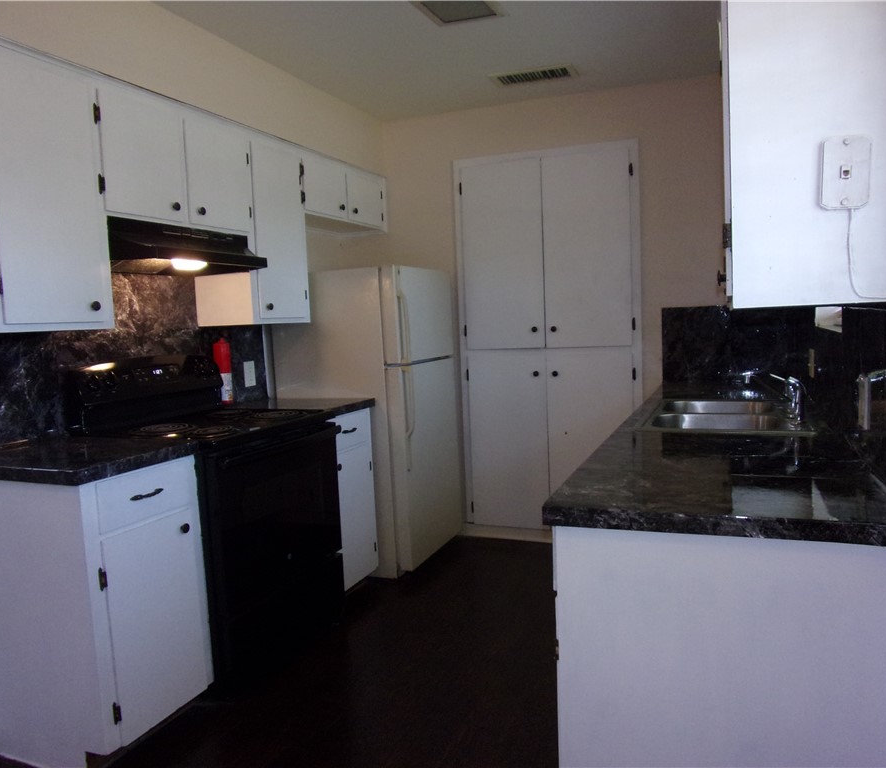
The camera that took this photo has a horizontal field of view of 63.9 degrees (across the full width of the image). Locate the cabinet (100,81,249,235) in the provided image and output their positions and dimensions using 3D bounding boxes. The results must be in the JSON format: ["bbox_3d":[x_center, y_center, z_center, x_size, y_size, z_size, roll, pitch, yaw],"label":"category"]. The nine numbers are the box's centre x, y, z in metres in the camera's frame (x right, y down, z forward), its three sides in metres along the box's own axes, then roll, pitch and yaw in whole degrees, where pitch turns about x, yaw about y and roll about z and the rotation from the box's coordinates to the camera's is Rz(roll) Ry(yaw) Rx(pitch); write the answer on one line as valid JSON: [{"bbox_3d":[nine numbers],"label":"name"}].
[{"bbox_3d":[-1.145,-0.840,2.800,0.315,0.466,0.751,0,6,23],"label":"cabinet"}]

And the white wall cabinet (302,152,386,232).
[{"bbox_3d":[-0.656,-1.041,3.961,0.315,0.312,0.881,0,6,23],"label":"white wall cabinet"}]

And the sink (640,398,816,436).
[{"bbox_3d":[0.995,0.194,2.504,0.513,0.181,0.833,0,6,23],"label":"sink"}]

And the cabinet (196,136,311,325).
[{"bbox_3d":[-0.903,-0.709,3.371,0.315,0.848,0.457,0,6,23],"label":"cabinet"}]

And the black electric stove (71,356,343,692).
[{"bbox_3d":[-0.901,0.498,2.869,0.682,1.186,0.760,0,6,23],"label":"black electric stove"}]

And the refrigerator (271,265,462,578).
[{"bbox_3d":[-0.376,0.178,3.986,0.726,1.581,0.692,0,6,23],"label":"refrigerator"}]

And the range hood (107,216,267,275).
[{"bbox_3d":[-1.088,-0.536,2.810,0.411,0.147,0.745,0,6,23],"label":"range hood"}]

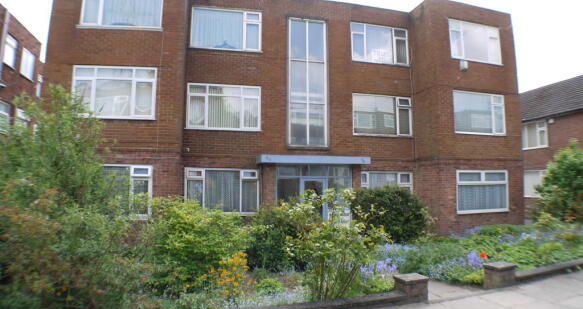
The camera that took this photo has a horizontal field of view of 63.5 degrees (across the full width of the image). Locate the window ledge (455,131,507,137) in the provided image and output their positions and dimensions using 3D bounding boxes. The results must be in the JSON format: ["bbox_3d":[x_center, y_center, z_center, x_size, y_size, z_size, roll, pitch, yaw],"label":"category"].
[{"bbox_3d":[6.413,-0.719,15.998,2.100,0.080,0.150,2,-6,-15],"label":"window ledge"}]

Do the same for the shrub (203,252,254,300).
[{"bbox_3d":[-0.835,1.604,6.250,0.640,0.600,0.520,1,-7,-14],"label":"shrub"}]

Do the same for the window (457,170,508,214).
[{"bbox_3d":[6.133,1.201,15.100,1.850,1.370,0.140,1,-7,-14],"label":"window"}]

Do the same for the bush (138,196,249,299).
[{"bbox_3d":[-1.434,1.332,6.900,1.480,1.330,1.250,1,-7,-14],"label":"bush"}]

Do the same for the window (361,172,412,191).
[{"bbox_3d":[3.143,1.257,15.600,1.880,1.350,0.140,1,-7,-14],"label":"window"}]

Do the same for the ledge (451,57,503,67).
[{"bbox_3d":[6.392,-3.198,16.247,2.100,0.080,0.150,2,-6,-15],"label":"ledge"}]

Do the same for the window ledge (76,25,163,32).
[{"bbox_3d":[-4.525,-3.336,12.415,2.270,0.090,0.140,1,-5,-16],"label":"window ledge"}]

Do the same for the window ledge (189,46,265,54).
[{"bbox_3d":[-2.110,-3.340,15.143,2.380,0.080,0.150,2,-6,-15],"label":"window ledge"}]

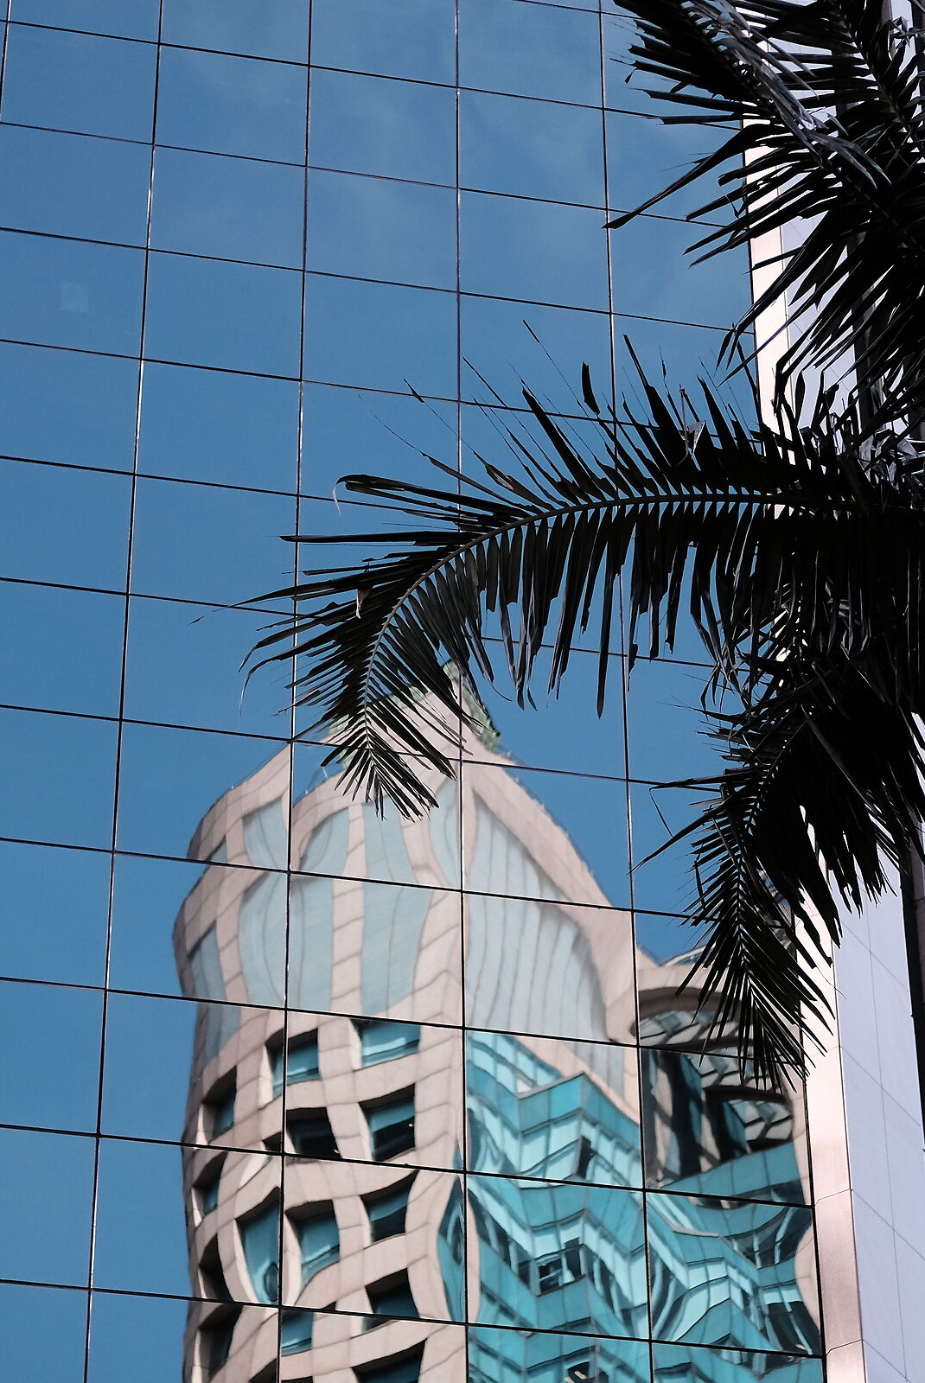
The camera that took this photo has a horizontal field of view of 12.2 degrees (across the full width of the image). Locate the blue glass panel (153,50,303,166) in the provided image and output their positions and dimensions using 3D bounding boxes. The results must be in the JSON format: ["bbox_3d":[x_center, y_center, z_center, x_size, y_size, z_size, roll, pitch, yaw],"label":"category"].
[{"bbox_3d":[-1.953,-4.972,36.601,1.280,1.211,0.050,7,-39,-9],"label":"blue glass panel"}]

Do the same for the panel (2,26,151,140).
[{"bbox_3d":[-3.603,-5.726,40.651,1.428,1.349,0.050,7,-39,-9],"label":"panel"}]

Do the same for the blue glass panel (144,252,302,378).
[{"bbox_3d":[-2.056,-3.207,37.016,1.337,1.260,0.060,7,-39,-9],"label":"blue glass panel"}]

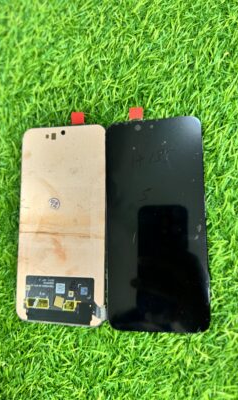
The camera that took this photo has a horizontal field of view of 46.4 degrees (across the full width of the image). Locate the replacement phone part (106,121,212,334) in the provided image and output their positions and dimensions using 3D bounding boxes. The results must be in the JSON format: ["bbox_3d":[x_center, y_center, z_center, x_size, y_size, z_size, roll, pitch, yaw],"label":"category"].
[{"bbox_3d":[0.027,0.017,0.209,0.073,0.003,0.159,-2,85,11],"label":"replacement phone part"}]

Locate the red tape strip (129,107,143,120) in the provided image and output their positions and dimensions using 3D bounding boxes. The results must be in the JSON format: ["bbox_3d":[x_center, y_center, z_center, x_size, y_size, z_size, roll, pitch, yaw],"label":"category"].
[{"bbox_3d":[0.014,-0.068,0.219,0.011,0.001,0.011,-2,85,11],"label":"red tape strip"}]

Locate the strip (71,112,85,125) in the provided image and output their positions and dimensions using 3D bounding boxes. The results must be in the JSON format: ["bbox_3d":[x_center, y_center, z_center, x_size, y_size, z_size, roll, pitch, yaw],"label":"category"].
[{"bbox_3d":[-0.034,-0.067,0.228,0.011,0.001,0.011,0,85,11],"label":"strip"}]

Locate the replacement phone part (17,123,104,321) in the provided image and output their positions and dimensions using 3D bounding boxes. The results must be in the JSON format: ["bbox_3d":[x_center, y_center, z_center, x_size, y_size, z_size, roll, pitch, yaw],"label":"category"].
[{"bbox_3d":[-0.046,0.018,0.223,0.072,0.003,0.157,0,85,11],"label":"replacement phone part"}]

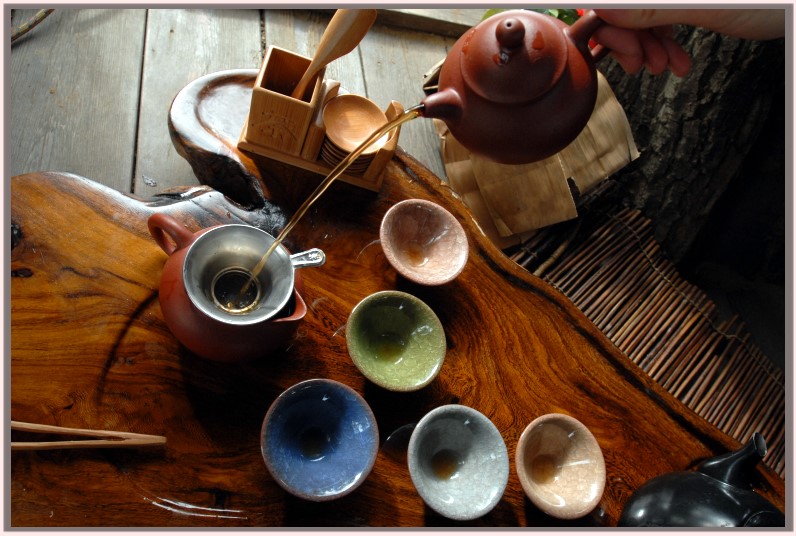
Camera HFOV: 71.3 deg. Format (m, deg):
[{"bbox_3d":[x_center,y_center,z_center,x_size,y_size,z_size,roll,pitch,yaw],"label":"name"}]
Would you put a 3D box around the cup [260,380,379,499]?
[{"bbox_3d":[-0.057,0.123,0.390,0.079,0.044,0.079,8,63,-16],"label":"cup"}]

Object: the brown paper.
[{"bbox_3d":[0.192,-0.155,0.742,0.250,0.050,0.220,-23,75,-27],"label":"brown paper"}]

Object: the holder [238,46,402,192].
[{"bbox_3d":[-0.064,-0.130,0.485,0.131,0.073,0.060,16,61,-12],"label":"holder"}]

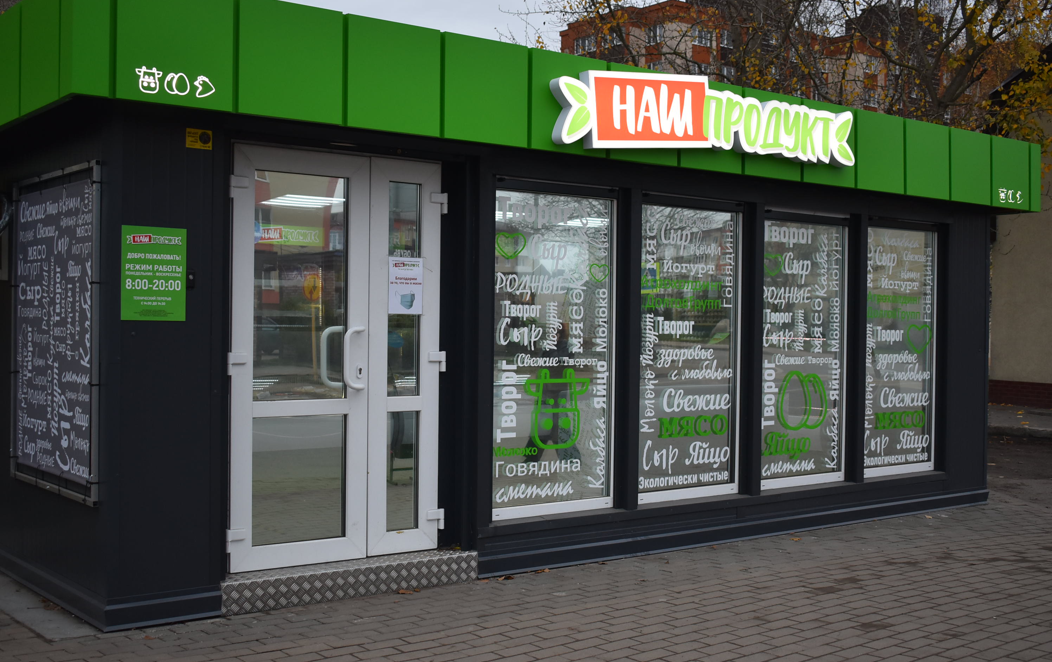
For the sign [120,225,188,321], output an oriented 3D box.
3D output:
[{"bbox_3d":[-1.655,-0.253,5.479,0.298,0.418,0.010,0,0,-38],"label":"sign"}]

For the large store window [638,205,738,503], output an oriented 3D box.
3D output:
[{"bbox_3d":[1.008,0.139,7.745,0.925,1.831,0.080,0,0,-38],"label":"large store window"}]

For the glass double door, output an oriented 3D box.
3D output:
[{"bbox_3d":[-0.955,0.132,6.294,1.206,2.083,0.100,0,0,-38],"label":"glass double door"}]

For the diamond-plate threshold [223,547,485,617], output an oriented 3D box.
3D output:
[{"bbox_3d":[-0.904,1.252,6.228,1.460,0.152,0.230,0,0,-38],"label":"diamond-plate threshold"}]

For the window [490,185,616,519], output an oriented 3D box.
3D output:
[{"bbox_3d":[0.142,0.134,7.065,0.922,1.832,0.080,0,0,-38],"label":"window"}]

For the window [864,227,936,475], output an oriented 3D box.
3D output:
[{"bbox_3d":[2.742,0.145,9.104,0.888,1.822,0.080,0,0,-38],"label":"window"}]

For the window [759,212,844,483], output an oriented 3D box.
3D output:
[{"bbox_3d":[1.880,0.142,8.428,0.911,1.825,0.080,0,0,-38],"label":"window"}]

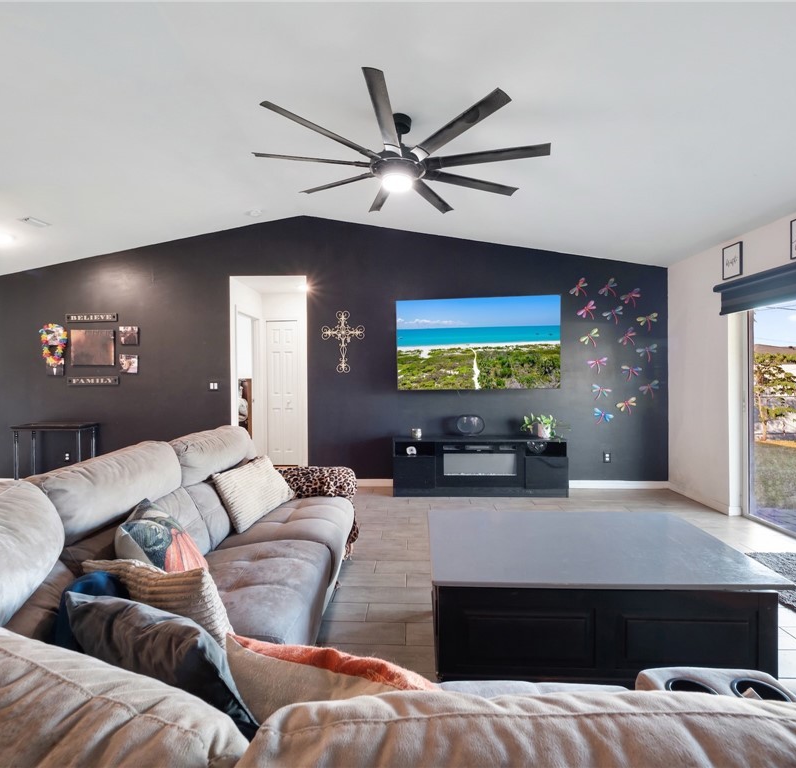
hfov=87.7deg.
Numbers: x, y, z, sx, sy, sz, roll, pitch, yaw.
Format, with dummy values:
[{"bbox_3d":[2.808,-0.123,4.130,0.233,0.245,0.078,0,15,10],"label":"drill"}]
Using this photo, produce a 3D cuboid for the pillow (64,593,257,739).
[{"bbox_3d":[-0.455,0.625,0.855,0.430,0.420,0.150,1,26,22],"label":"pillow"}]

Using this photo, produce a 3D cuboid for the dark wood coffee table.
[{"bbox_3d":[0.918,1.026,2.162,1.490,0.425,0.885,0,1,2],"label":"dark wood coffee table"}]

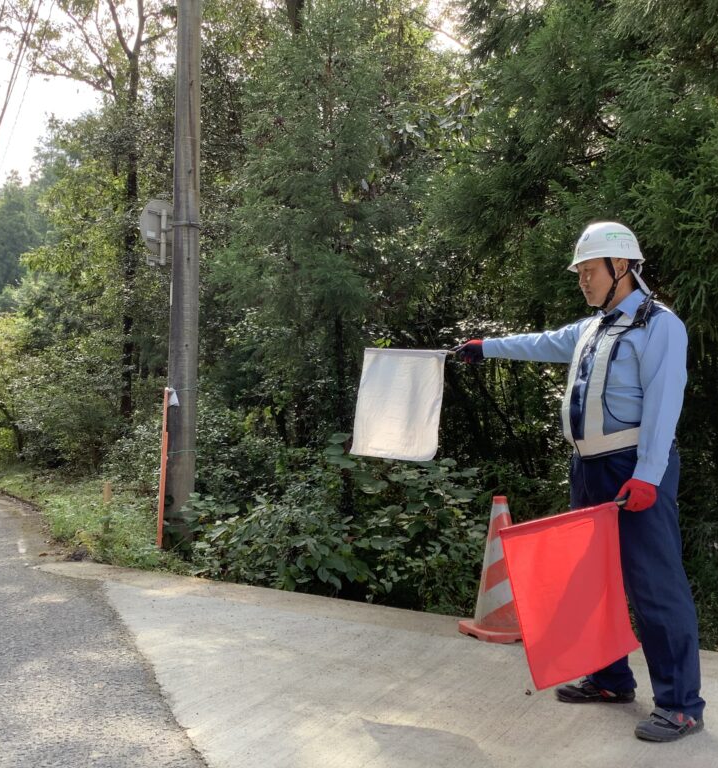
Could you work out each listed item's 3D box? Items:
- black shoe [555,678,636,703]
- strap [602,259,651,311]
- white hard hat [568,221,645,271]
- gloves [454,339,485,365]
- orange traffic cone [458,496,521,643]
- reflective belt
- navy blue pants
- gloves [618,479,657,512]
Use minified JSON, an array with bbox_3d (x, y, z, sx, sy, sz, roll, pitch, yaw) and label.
[{"bbox_3d":[0.882,1.136,3.420,0.285,0.100,0.105,0,-2,-2],"label":"black shoe"},{"bbox_3d":[0.960,-0.357,3.290,0.170,0.185,0.150,1,-2,-15],"label":"strap"},{"bbox_3d":[0.885,-0.492,3.280,0.280,0.165,0.220,-4,-2,-15],"label":"white hard hat"},{"bbox_3d":[0.459,-0.136,3.830,0.125,0.105,0.100,-2,-3,40],"label":"gloves"},{"bbox_3d":[0.736,0.934,4.720,0.375,0.700,0.375,2,-3,-33],"label":"orange traffic cone"},{"bbox_3d":[0.895,-0.009,3.250,0.300,0.540,0.380,2,-3,-28],"label":"reflective belt"},{"bbox_3d":[0.993,0.683,3.270,0.340,0.910,0.490,1,-3,-27],"label":"navy blue pants"},{"bbox_3d":[0.911,0.365,3.000,0.125,0.110,0.100,2,-3,-30],"label":"gloves"}]

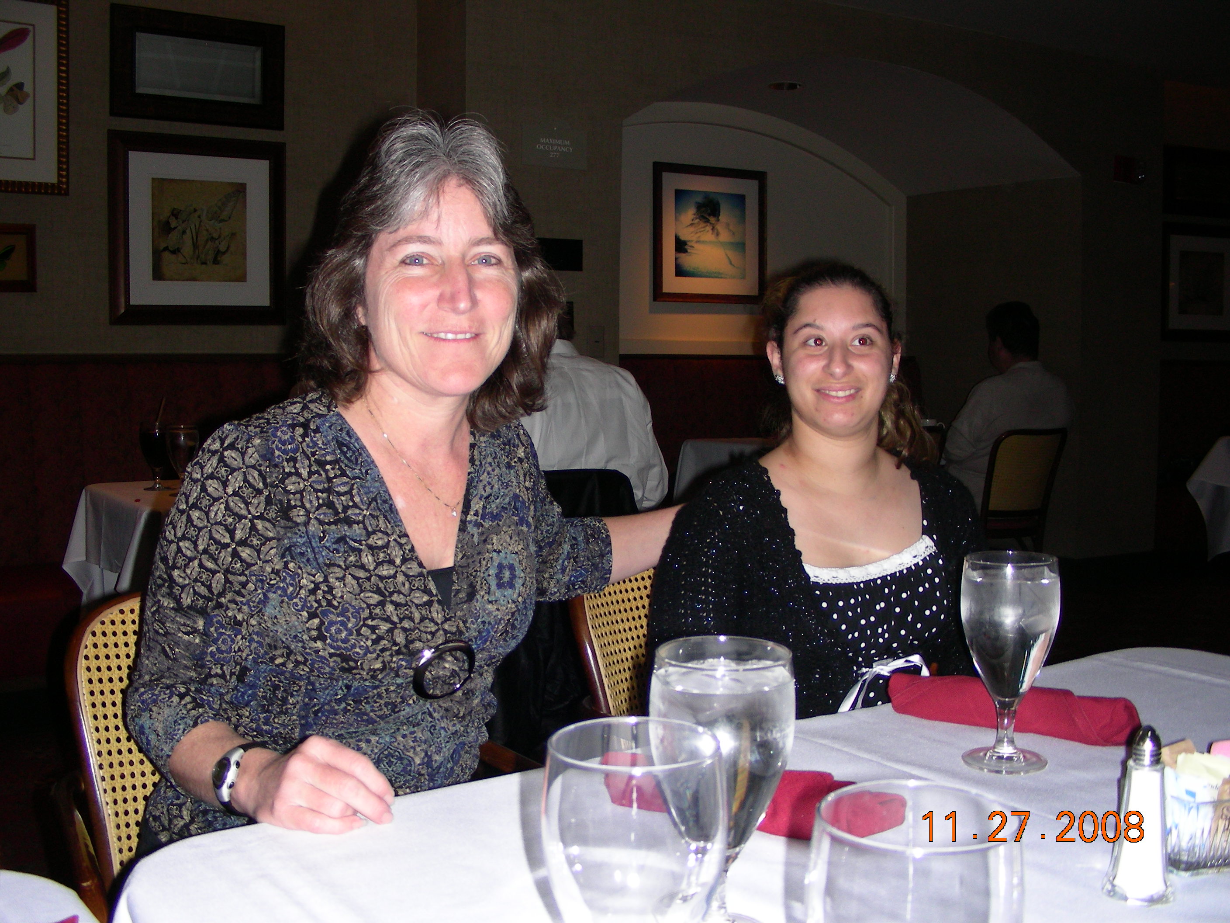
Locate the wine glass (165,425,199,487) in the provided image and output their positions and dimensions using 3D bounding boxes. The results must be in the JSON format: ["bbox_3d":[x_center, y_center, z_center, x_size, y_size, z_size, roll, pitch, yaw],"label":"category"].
[{"bbox_3d":[-1.065,-0.003,3.325,0.087,0.168,0.087,0,5,0],"label":"wine glass"}]

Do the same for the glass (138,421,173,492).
[{"bbox_3d":[-1.163,-0.015,3.428,0.090,0.173,0.090,0,5,0],"label":"glass"}]

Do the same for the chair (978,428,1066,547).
[{"bbox_3d":[1.472,0.252,5.510,0.480,0.845,0.550,-2,5,-32],"label":"chair"}]

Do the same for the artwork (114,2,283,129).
[{"bbox_3d":[-1.427,-1.341,4.633,0.587,0.361,0.035,-2,5,-32],"label":"artwork"}]

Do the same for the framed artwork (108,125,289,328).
[{"bbox_3d":[-1.439,-0.794,4.672,0.602,0.642,0.035,-2,5,-32],"label":"framed artwork"}]

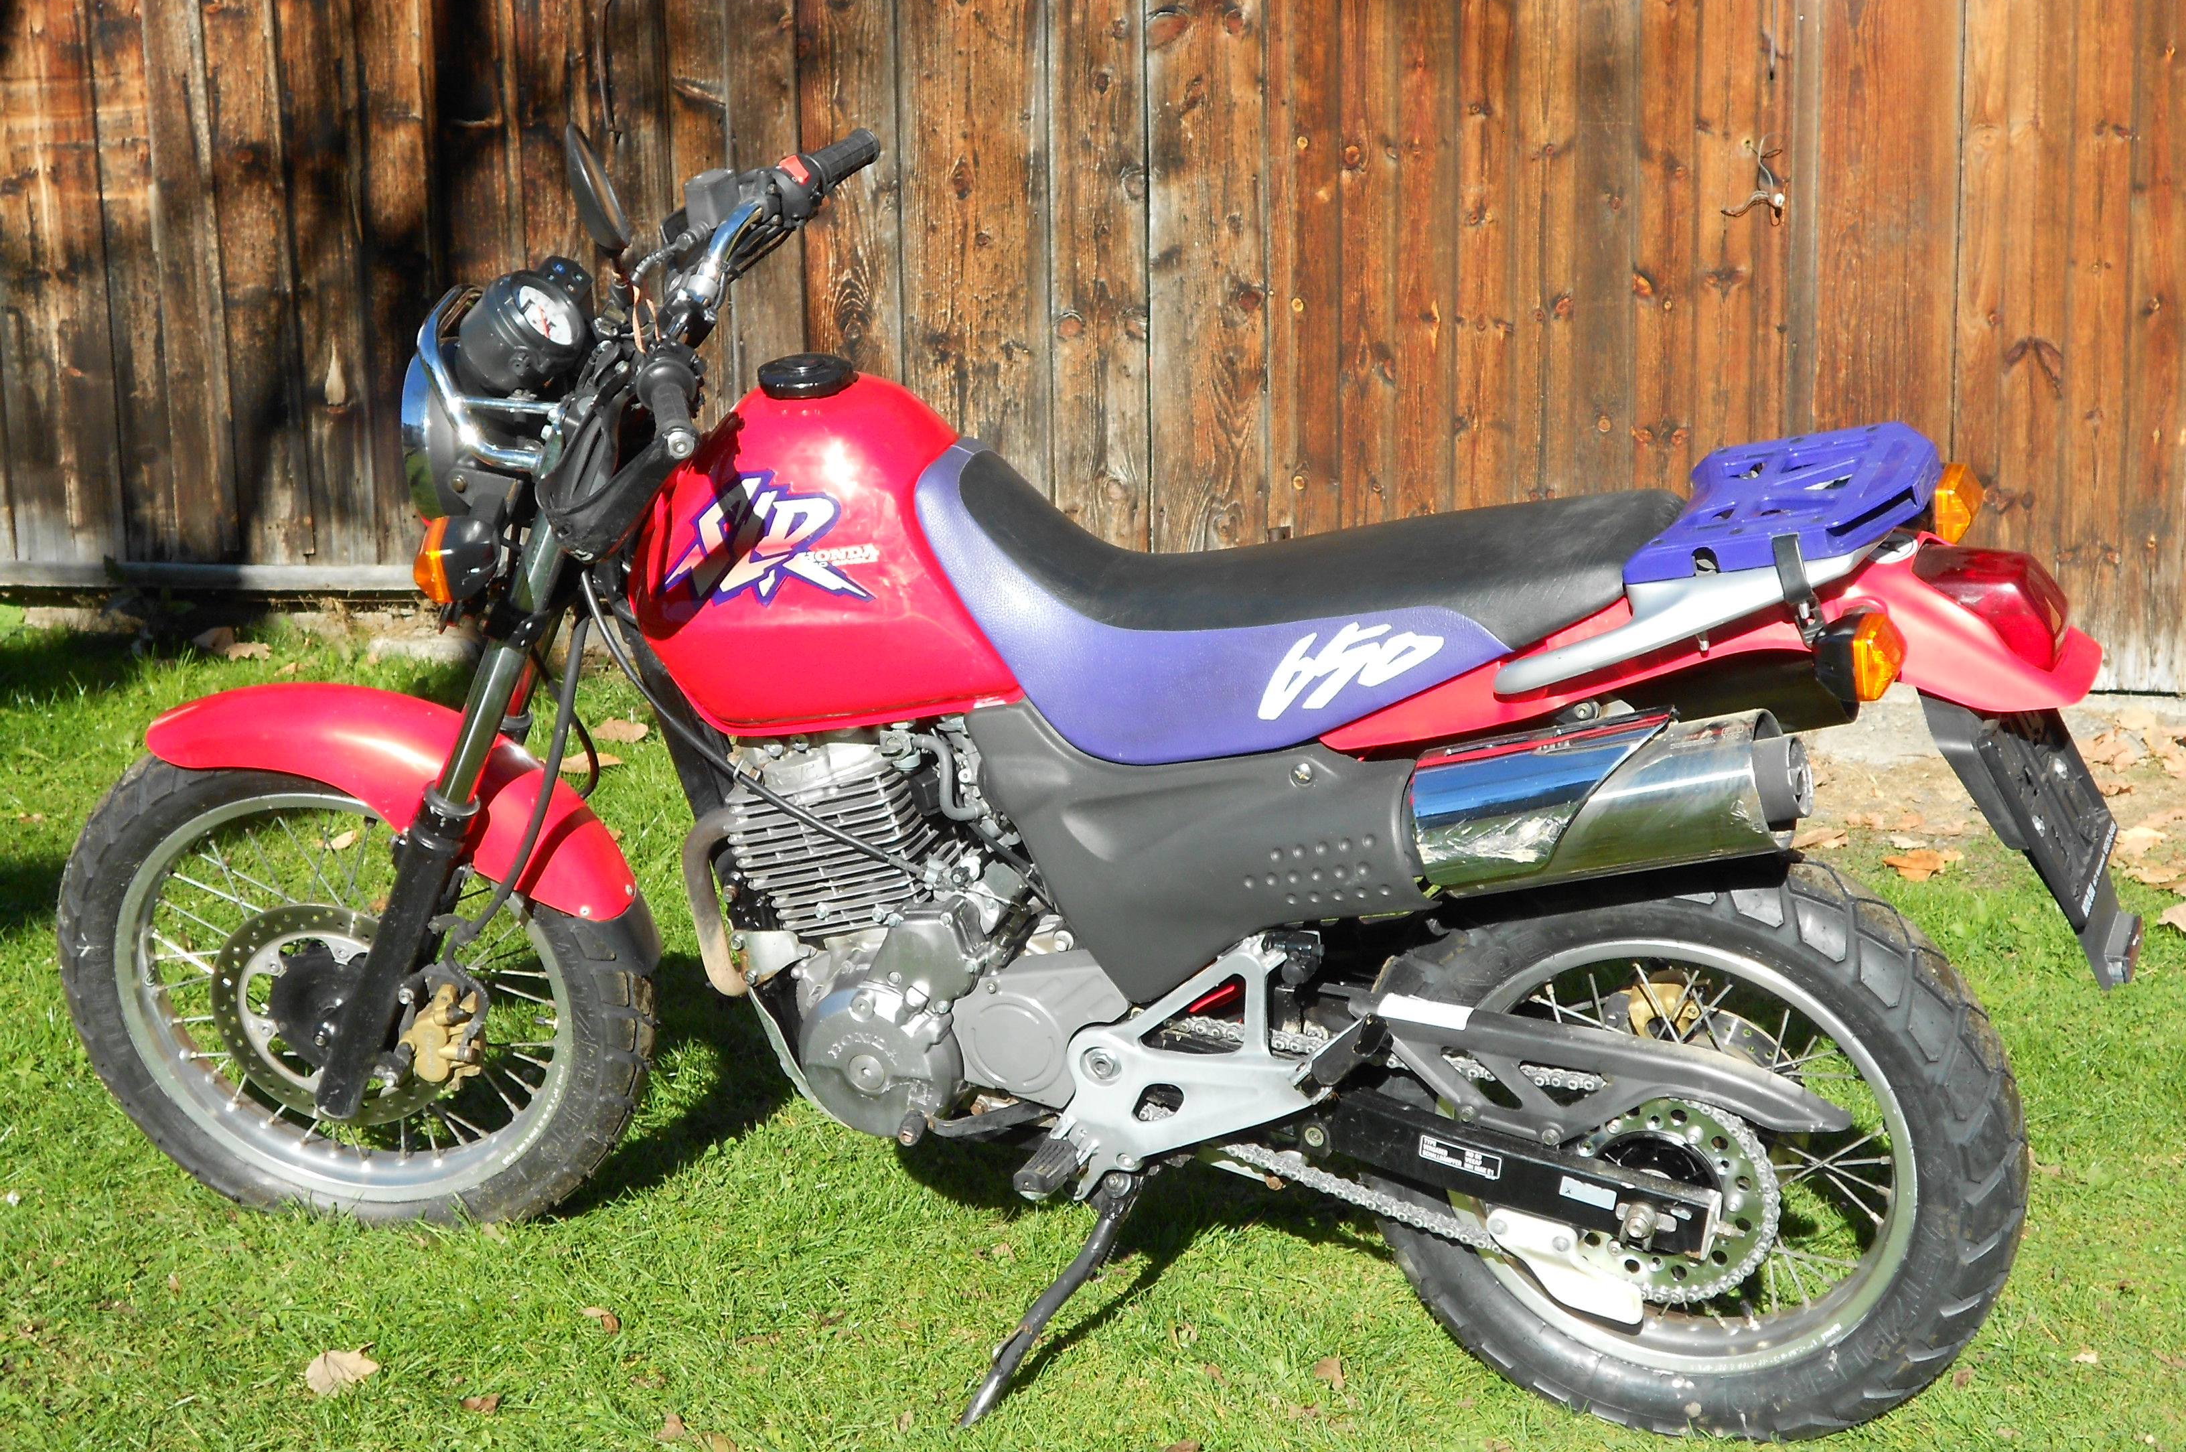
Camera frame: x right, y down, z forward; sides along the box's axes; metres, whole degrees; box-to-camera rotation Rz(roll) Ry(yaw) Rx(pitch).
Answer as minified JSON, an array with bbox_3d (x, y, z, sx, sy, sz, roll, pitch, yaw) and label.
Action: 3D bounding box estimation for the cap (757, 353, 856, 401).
[{"bbox_3d":[-0.273,-0.333,3.979,0.093,0.024,0.093,-3,21,1],"label":"cap"}]

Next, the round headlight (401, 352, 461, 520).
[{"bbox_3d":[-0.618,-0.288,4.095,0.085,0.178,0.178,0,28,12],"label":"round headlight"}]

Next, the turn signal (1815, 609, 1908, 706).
[{"bbox_3d":[0.642,-0.057,3.492,0.070,0.060,0.068,5,25,20],"label":"turn signal"}]

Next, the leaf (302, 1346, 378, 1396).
[{"bbox_3d":[-0.760,0.653,4.215,0.075,0.025,0.085,-1,14,0],"label":"leaf"}]

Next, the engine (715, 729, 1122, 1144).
[{"bbox_3d":[-0.126,0.183,4.134,0.420,0.430,0.350,5,23,20],"label":"engine"}]

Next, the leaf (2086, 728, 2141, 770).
[{"bbox_3d":[1.622,0.037,6.636,0.095,0.035,0.110,-1,14,0],"label":"leaf"}]

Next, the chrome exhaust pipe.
[{"bbox_3d":[0.451,0.068,3.683,0.385,0.125,0.120,-8,18,25],"label":"chrome exhaust pipe"}]

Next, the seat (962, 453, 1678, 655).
[{"bbox_3d":[0.212,-0.177,3.850,0.700,0.135,0.280,5,23,20],"label":"seat"}]

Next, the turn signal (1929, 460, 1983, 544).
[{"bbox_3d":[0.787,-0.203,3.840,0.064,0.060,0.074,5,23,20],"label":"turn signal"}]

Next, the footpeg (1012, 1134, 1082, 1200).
[{"bbox_3d":[-0.043,0.416,3.932,0.040,0.032,0.092,5,19,20],"label":"footpeg"}]

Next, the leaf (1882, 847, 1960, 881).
[{"bbox_3d":[1.191,0.199,5.995,0.115,0.030,0.110,-1,14,0],"label":"leaf"}]

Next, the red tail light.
[{"bbox_3d":[0.782,-0.106,3.630,0.125,0.085,0.110,5,25,20],"label":"red tail light"}]

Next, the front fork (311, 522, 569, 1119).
[{"bbox_3d":[-0.635,0.048,4.284,0.070,0.840,0.240,24,31,-1],"label":"front fork"}]

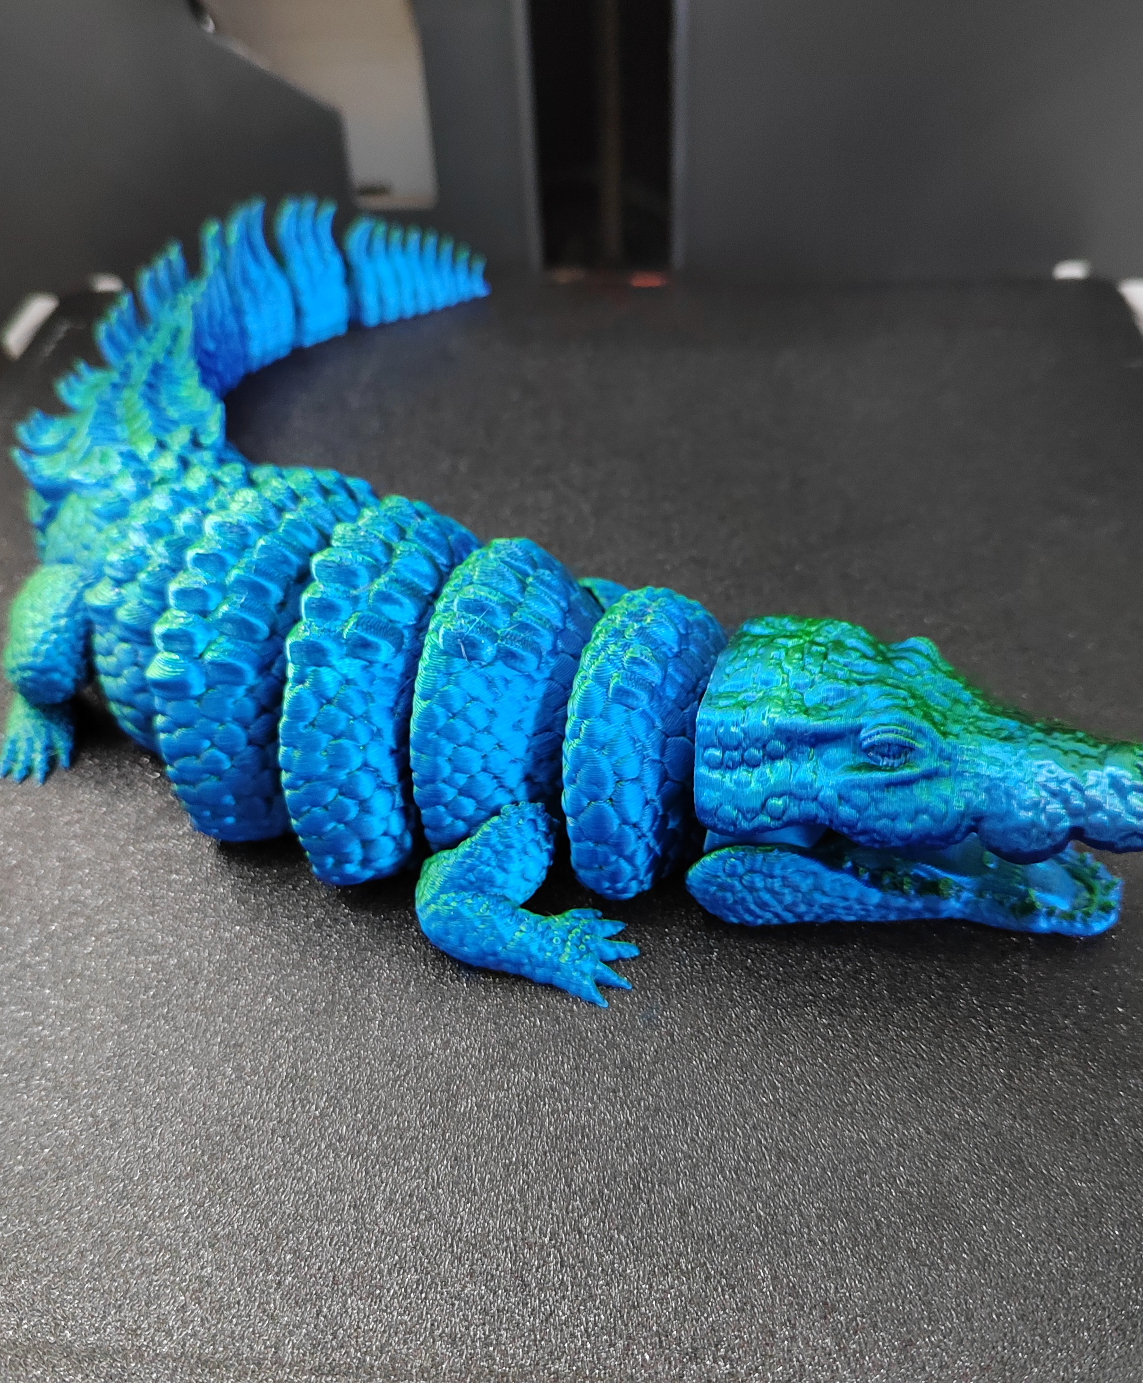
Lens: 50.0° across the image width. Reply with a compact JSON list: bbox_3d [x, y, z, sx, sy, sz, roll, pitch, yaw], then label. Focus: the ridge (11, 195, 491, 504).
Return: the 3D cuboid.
[{"bbox_3d":[-0.071,-0.072,0.252,0.055,0.036,0.139,14,47,17],"label":"ridge"}]

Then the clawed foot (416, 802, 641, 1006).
[{"bbox_3d":[-0.006,0.026,0.159,0.030,0.022,0.015,8,46,12],"label":"clawed foot"}]

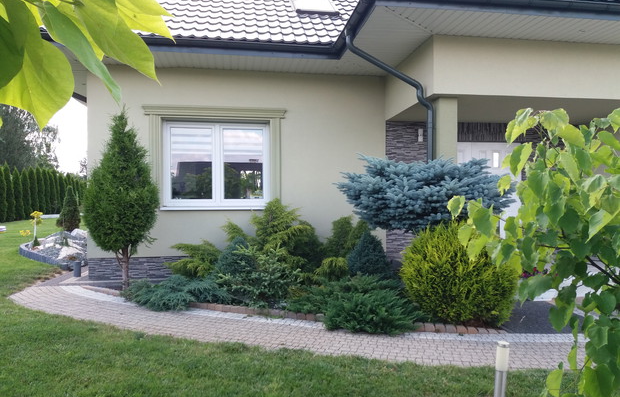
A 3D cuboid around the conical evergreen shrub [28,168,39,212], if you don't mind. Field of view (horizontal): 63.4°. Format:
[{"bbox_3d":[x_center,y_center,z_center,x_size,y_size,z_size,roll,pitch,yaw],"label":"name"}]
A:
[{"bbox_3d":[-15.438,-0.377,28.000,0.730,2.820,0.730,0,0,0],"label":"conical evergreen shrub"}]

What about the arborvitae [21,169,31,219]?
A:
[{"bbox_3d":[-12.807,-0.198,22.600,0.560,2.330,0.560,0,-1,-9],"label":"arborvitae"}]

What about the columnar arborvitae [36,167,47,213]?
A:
[{"bbox_3d":[-13.064,-0.309,24.400,0.560,2.450,0.560,0,-1,-9],"label":"columnar arborvitae"}]

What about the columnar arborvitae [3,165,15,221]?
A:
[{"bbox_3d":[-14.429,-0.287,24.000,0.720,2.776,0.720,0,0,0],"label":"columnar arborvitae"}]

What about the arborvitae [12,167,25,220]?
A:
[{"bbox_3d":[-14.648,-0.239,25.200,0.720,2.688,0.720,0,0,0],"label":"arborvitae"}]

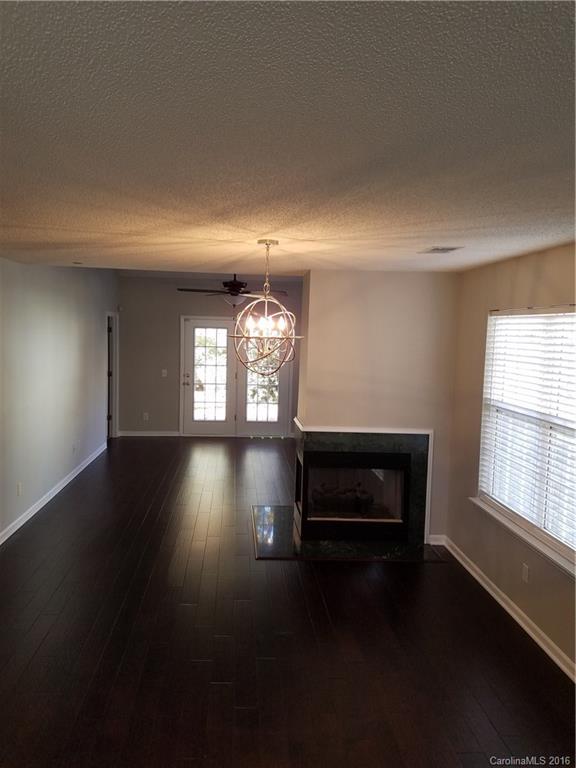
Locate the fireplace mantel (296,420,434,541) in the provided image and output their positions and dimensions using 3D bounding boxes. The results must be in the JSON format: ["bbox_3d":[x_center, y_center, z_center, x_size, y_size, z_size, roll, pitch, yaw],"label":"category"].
[{"bbox_3d":[0.672,0.888,5.580,1.190,1.065,0.770,1,6,-5],"label":"fireplace mantel"}]

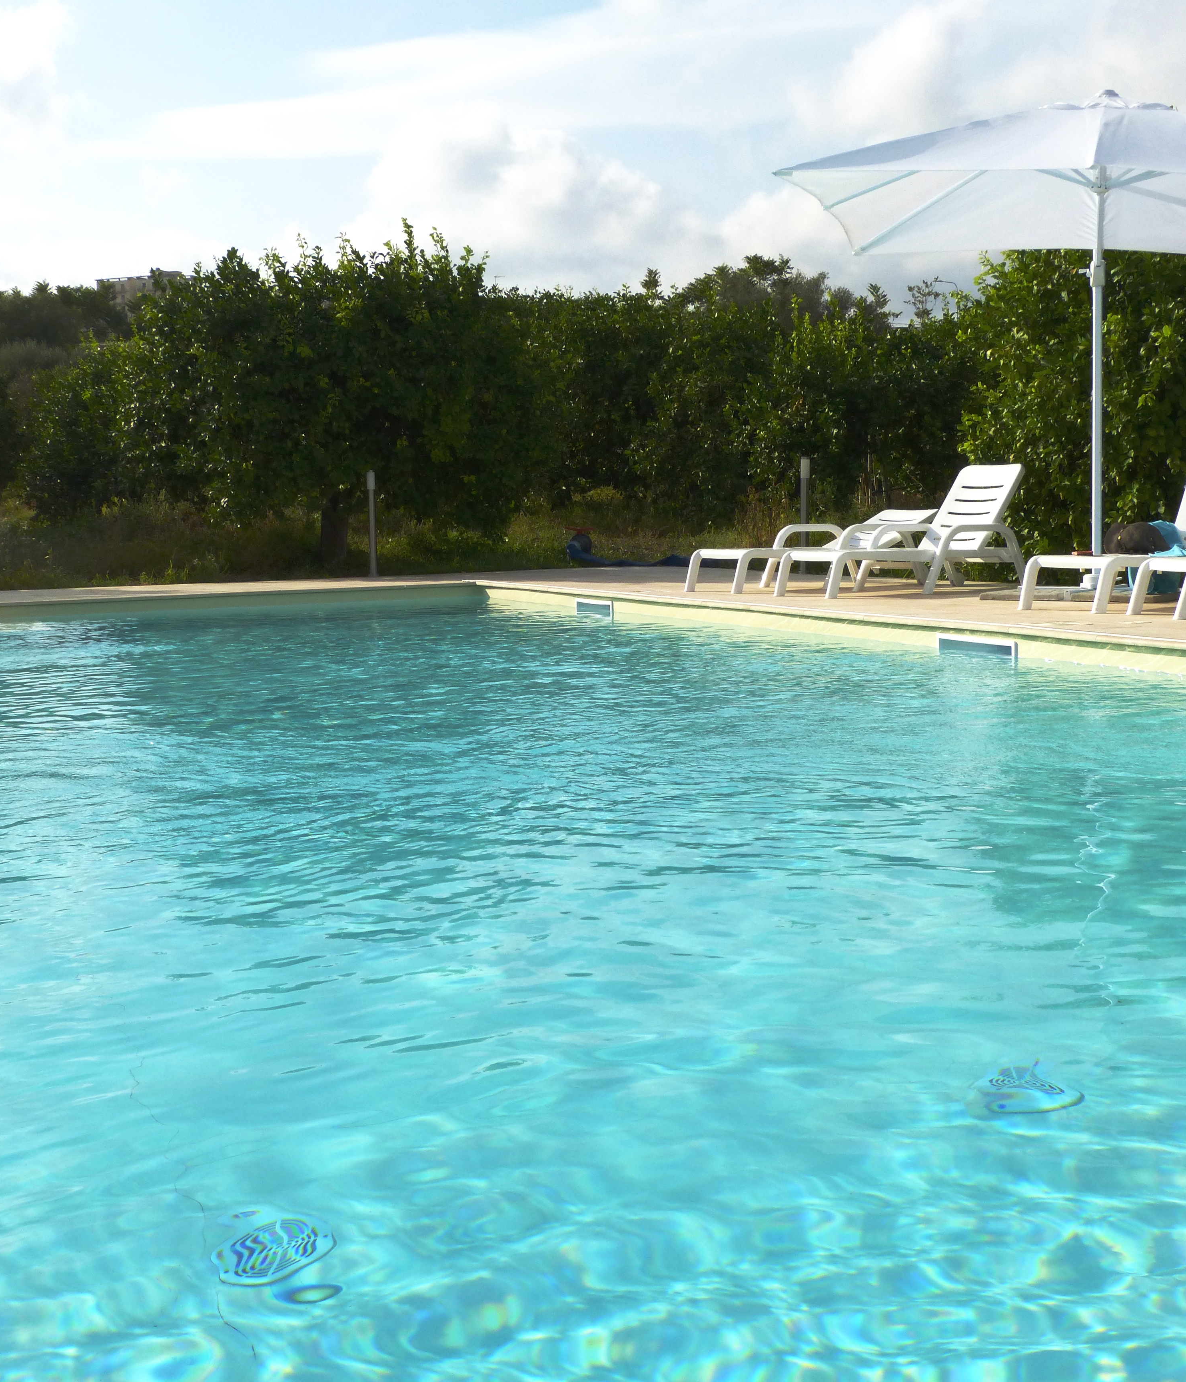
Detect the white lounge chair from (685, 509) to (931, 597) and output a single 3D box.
[{"bbox_3d":[1.489,-0.939,12.344,1.892,0.509,0.673,-5,7,-37],"label":"white lounge chair"}]

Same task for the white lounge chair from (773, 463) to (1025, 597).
[{"bbox_3d":[1.924,-1.000,11.515,1.685,0.782,0.673,-4,7,-34],"label":"white lounge chair"}]

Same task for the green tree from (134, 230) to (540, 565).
[{"bbox_3d":[-2.634,-2.944,18.723,4.000,3.250,3.800,-1,6,0],"label":"green tree"}]

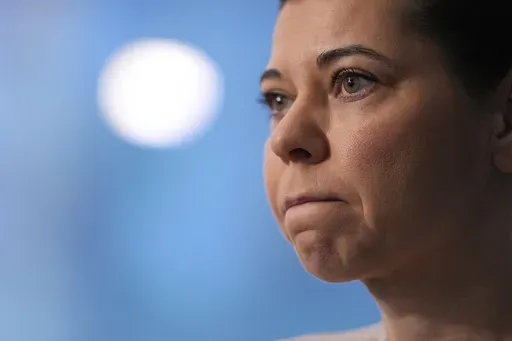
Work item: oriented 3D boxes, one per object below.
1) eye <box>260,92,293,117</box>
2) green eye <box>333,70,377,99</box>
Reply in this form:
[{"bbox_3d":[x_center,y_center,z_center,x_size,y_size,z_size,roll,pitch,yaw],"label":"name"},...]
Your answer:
[{"bbox_3d":[0.014,-0.041,1.745,0.015,0.015,0.028,5,-13,-42],"label":"eye"},{"bbox_3d":[0.059,-0.051,1.700,0.028,0.015,0.015,-11,-12,40],"label":"green eye"}]

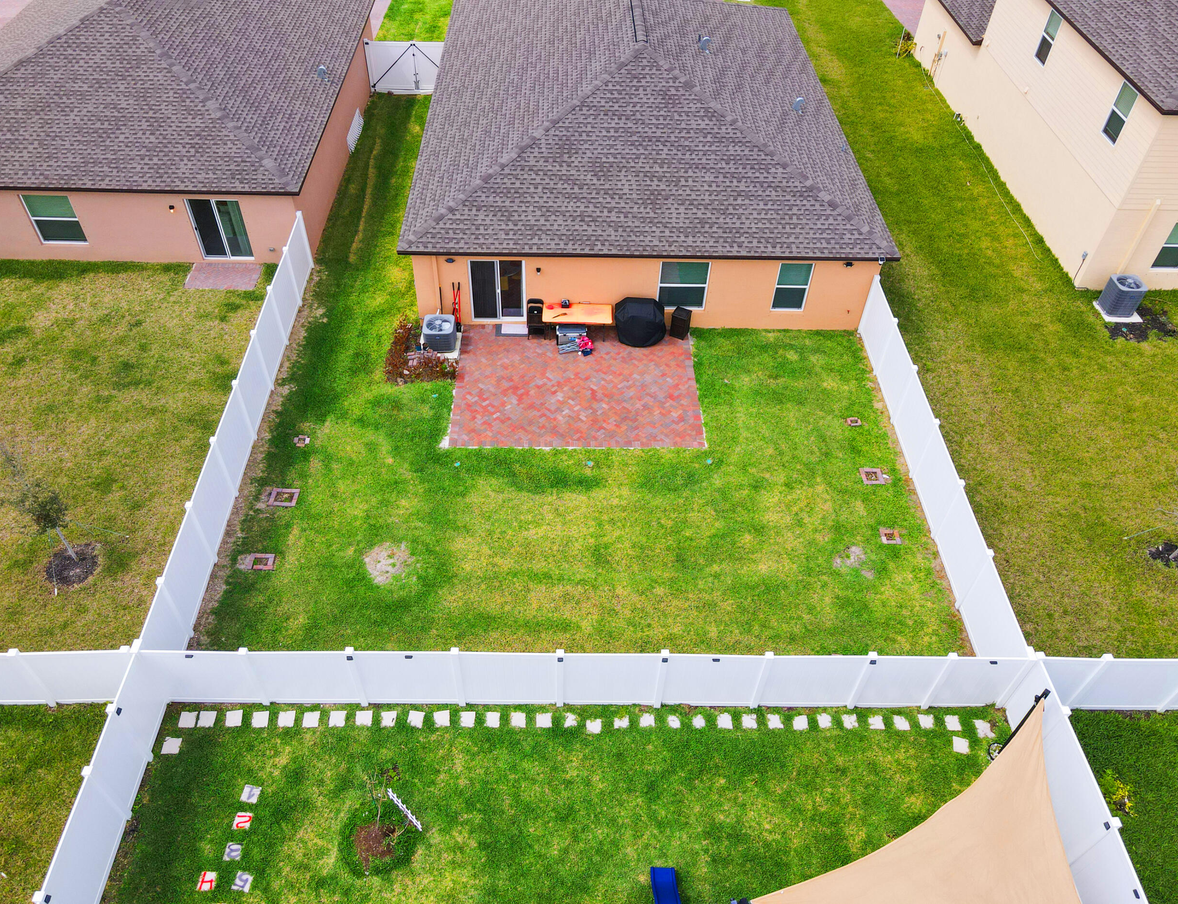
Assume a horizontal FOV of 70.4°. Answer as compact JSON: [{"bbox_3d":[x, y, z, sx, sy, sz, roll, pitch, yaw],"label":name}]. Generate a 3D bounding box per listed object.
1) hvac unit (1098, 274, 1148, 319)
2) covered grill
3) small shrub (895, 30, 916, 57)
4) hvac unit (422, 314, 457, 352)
[{"bbox_3d":[15.618,-4.554,24.481,0.769,0.950,0.769,1,46,-1],"label":"hvac unit"},{"bbox_3d":[1.406,-3.546,23.064,1.380,1.140,0.690,3,46,2],"label":"covered grill"},{"bbox_3d":[14.561,-18.809,38.459,0.900,0.900,0.900,1,46,-1],"label":"small shrub"},{"bbox_3d":[-4.047,-3.225,22.823,0.837,0.649,0.837,1,46,-1],"label":"hvac unit"}]

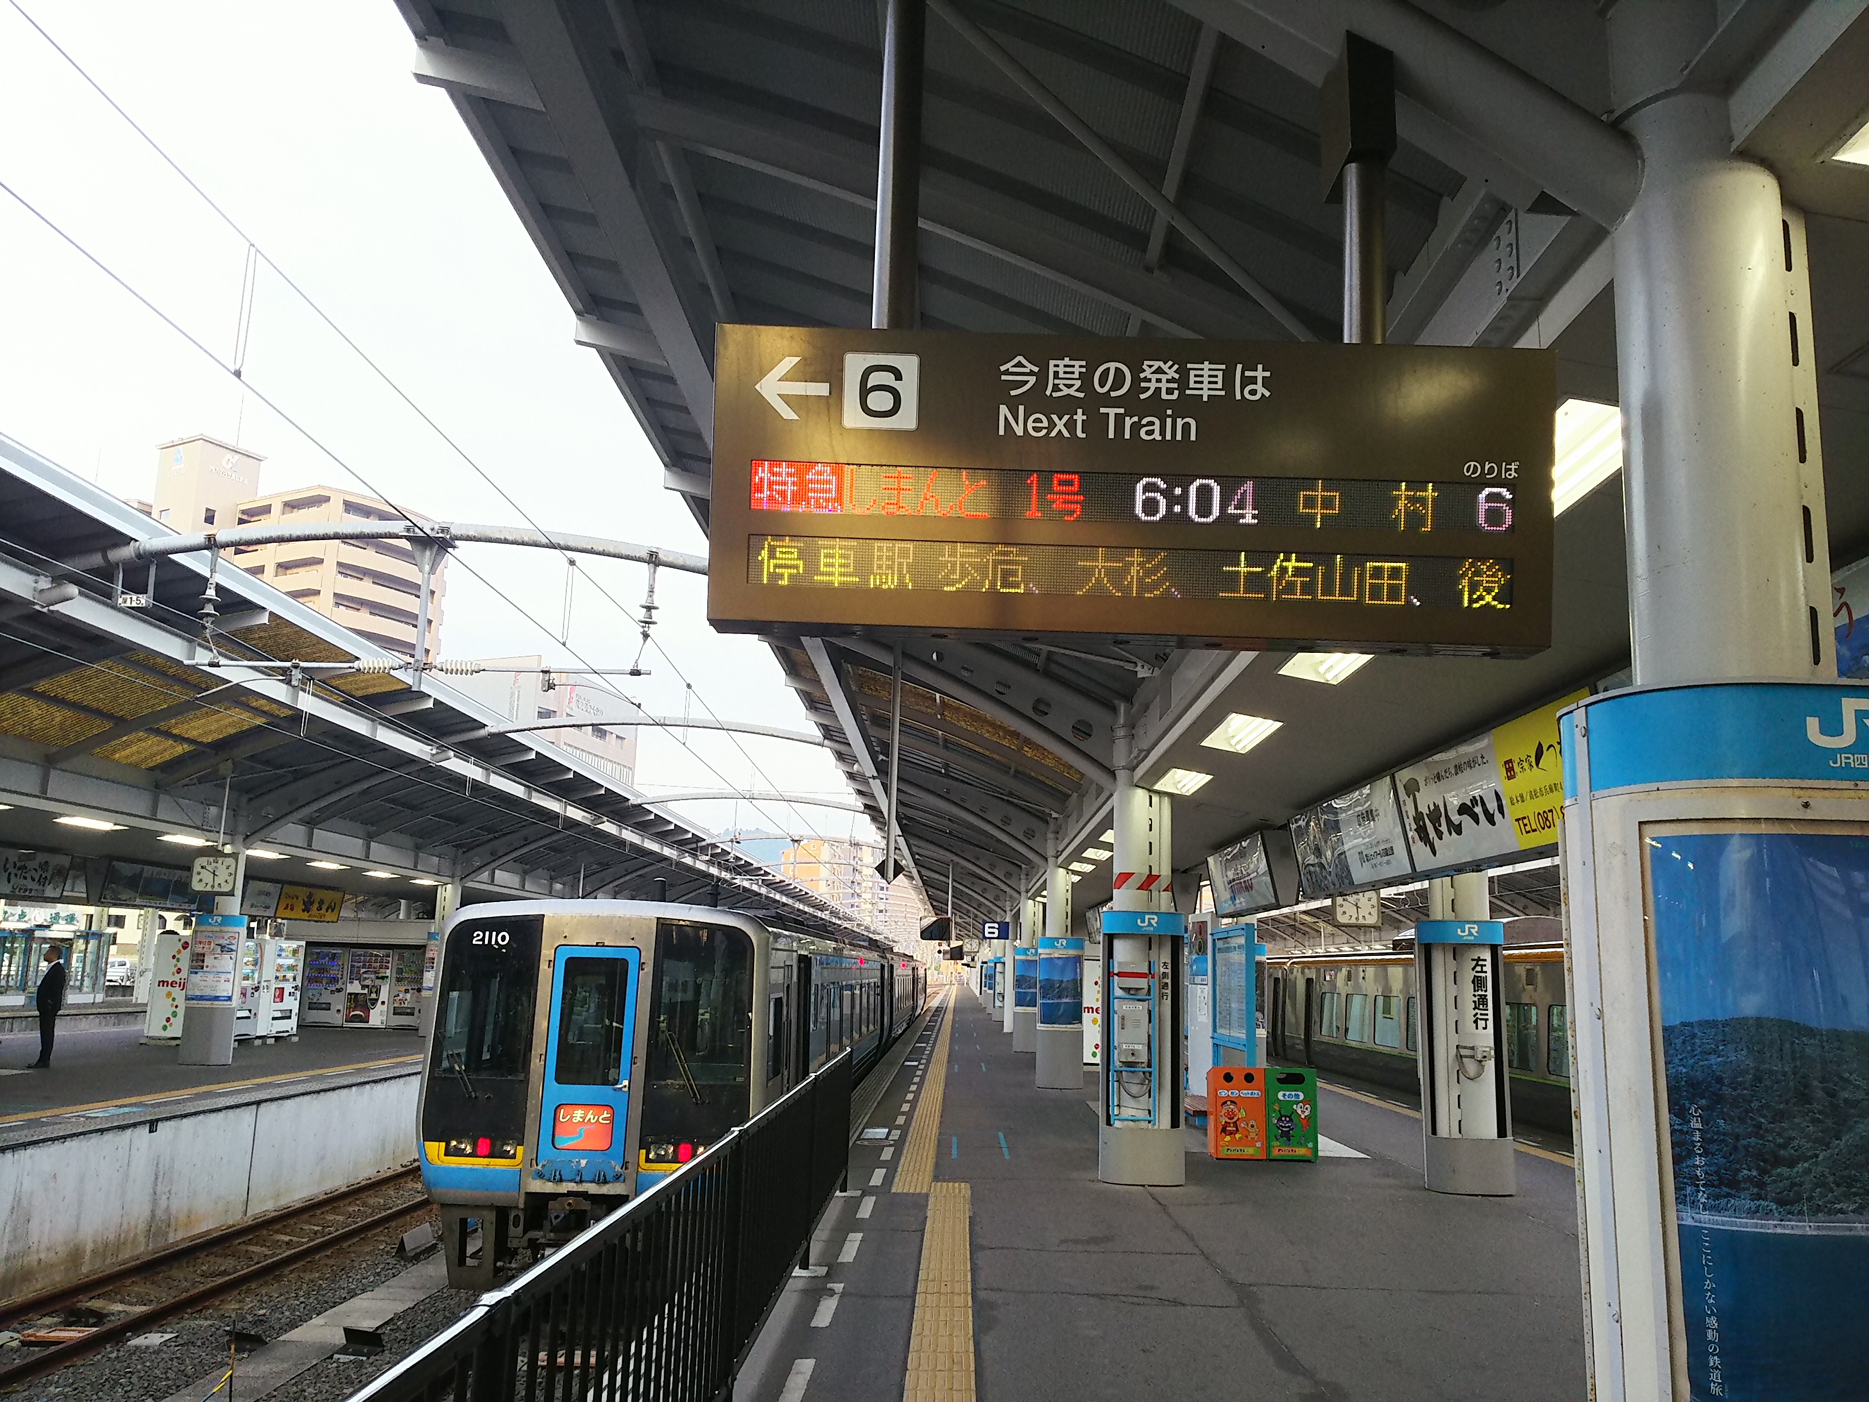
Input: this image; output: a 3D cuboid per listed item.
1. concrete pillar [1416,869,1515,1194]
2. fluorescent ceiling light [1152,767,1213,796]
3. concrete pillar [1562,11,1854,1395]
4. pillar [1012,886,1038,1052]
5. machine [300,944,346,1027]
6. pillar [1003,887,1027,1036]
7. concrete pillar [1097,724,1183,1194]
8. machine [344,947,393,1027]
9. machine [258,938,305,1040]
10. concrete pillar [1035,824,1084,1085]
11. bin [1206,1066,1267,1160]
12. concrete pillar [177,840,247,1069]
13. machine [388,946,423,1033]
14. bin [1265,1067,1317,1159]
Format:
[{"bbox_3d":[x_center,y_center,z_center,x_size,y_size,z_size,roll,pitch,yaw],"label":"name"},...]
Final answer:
[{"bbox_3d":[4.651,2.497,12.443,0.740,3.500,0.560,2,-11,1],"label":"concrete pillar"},{"bbox_3d":[2.156,0.692,12.255,0.360,0.090,1.270,2,-11,1],"label":"fluorescent ceiling light"},{"bbox_3d":[1.656,0.347,2.796,0.740,3.950,0.570,2,-11,1],"label":"concrete pillar"},{"bbox_3d":[2.201,6.025,31.903,0.740,3.800,0.570,2,-11,1],"label":"pillar"},{"bbox_3d":[-14.404,6.852,33.545,1.050,1.830,0.740,1,-11,5],"label":"machine"},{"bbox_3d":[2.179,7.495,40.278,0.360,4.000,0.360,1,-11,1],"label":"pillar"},{"bbox_3d":[1.841,2.164,12.547,0.740,4.060,0.570,2,-11,1],"label":"concrete pillar"},{"bbox_3d":[-13.336,6.864,33.452,1.050,1.830,0.740,1,-11,5],"label":"machine"},{"bbox_3d":[-13.011,5.722,27.577,0.740,1.920,1.120,2,-11,1],"label":"machine"},{"bbox_3d":[1.969,4.049,21.980,0.710,3.860,0.620,1,-11,1],"label":"concrete pillar"},{"bbox_3d":[2.968,4.028,13.768,0.485,0.860,0.460,1,-11,1],"label":"bin"},{"bbox_3d":[-11.007,3.884,21.651,0.740,3.360,0.600,1,-11,1],"label":"concrete pillar"},{"bbox_3d":[-12.290,6.868,33.342,0.980,1.850,0.740,2,-11,1],"label":"machine"},{"bbox_3d":[3.453,4.043,13.776,0.480,0.860,0.460,1,-11,1],"label":"bin"}]

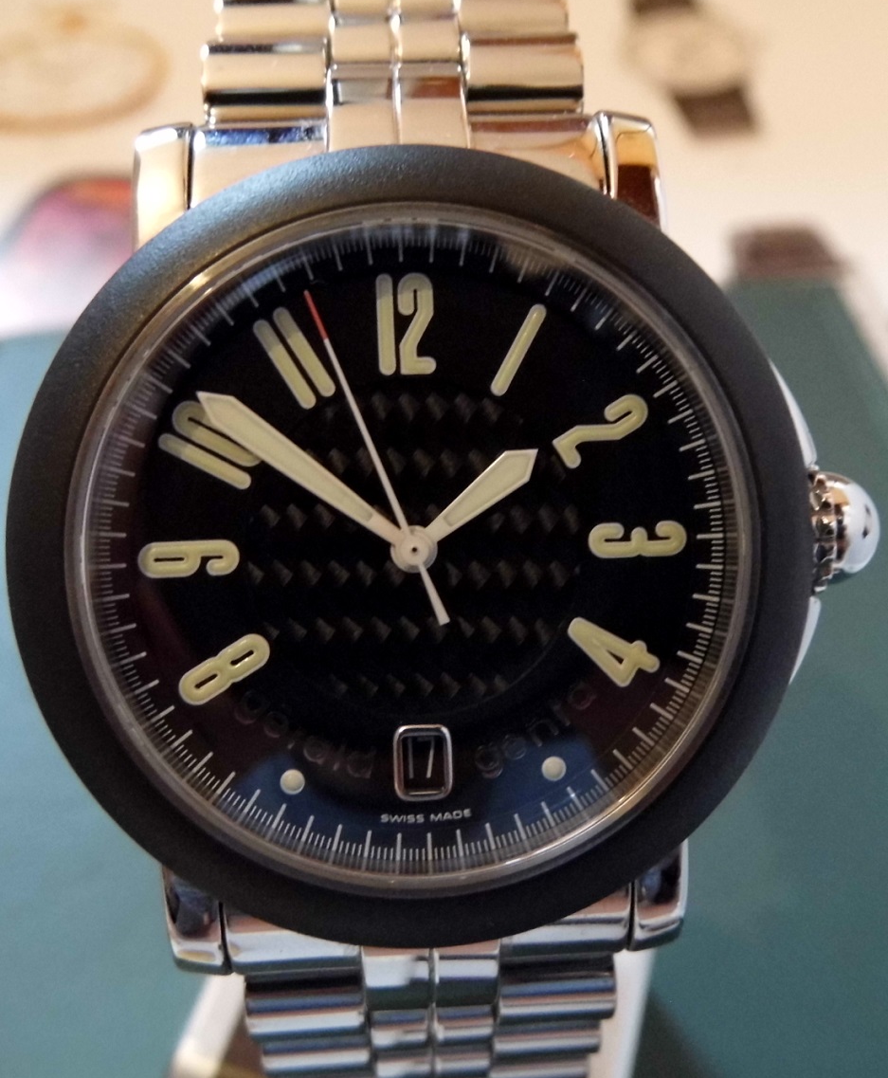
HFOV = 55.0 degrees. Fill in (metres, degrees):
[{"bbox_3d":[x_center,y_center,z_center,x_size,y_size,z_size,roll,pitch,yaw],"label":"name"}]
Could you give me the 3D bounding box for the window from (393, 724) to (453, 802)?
[{"bbox_3d":[-0.001,0.011,0.042,0.003,0.001,0.004,-3,92,-2],"label":"window"}]

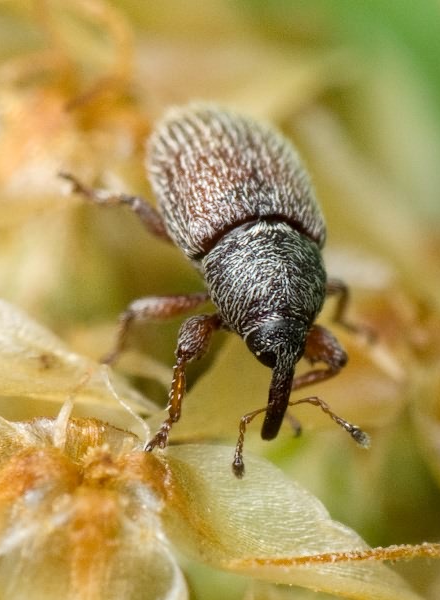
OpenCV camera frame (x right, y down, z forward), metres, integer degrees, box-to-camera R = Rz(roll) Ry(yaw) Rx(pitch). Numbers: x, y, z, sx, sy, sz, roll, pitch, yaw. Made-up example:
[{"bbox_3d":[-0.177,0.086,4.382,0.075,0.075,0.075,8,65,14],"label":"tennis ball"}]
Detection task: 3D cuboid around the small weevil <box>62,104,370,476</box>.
[{"bbox_3d":[0.000,0.000,0.022,0.002,0.001,0.003,-6,44,-14],"label":"small weevil"}]

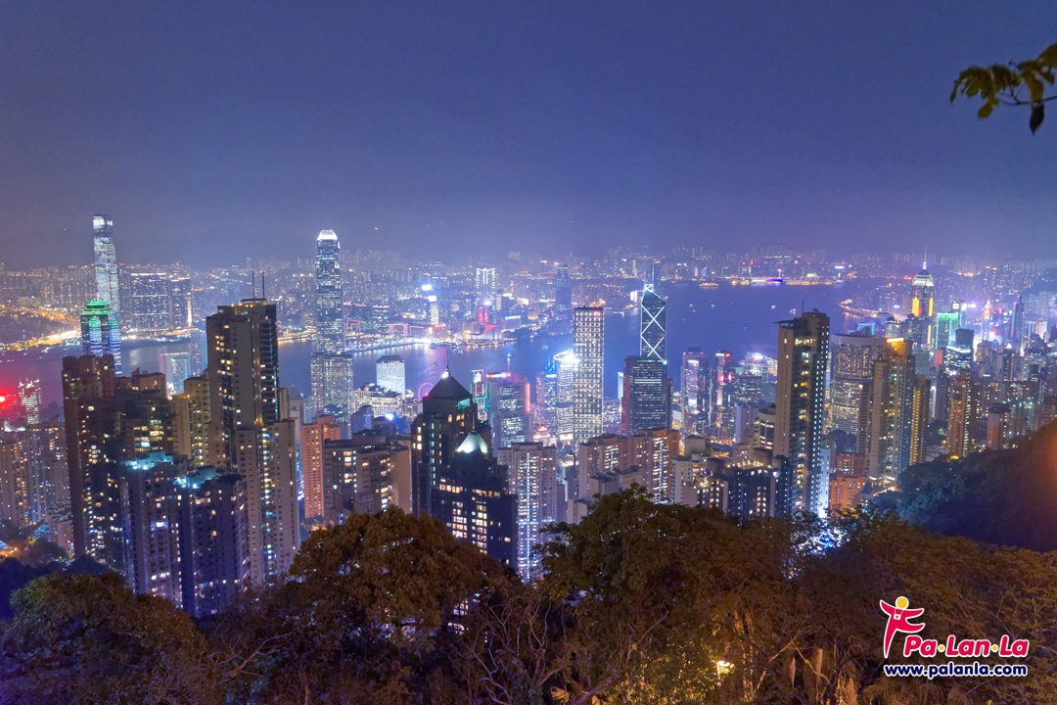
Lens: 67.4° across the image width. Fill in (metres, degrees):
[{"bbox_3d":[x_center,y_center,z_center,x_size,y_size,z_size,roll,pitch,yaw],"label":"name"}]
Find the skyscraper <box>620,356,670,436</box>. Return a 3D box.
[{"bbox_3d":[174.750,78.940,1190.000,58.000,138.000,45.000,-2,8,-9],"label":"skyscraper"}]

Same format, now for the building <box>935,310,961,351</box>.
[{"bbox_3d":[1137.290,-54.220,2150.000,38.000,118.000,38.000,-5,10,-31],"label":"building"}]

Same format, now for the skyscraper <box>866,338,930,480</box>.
[{"bbox_3d":[290.080,49.010,625.000,32.000,114.000,32.000,-7,11,-38],"label":"skyscraper"}]

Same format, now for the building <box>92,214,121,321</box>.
[{"bbox_3d":[-1690.200,-305.050,3184.560,62.000,480.000,62.000,0,8,3],"label":"building"}]

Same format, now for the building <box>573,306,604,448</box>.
[{"bbox_3d":[95.680,67.740,1269.020,46.000,281.000,46.000,1,8,9],"label":"building"}]

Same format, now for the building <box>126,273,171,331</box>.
[{"bbox_3d":[-1521.620,-192.730,3185.760,150.000,252.000,32.000,-5,10,-30],"label":"building"}]

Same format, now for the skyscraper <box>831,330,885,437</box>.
[{"bbox_3d":[557.310,76.360,1343.850,76.000,214.000,36.000,3,9,22],"label":"skyscraper"}]

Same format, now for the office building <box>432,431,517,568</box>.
[{"bbox_3d":[-24.120,87.700,357.330,31.000,108.000,27.000,4,9,29],"label":"office building"}]

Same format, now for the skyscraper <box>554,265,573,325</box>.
[{"bbox_3d":[154.220,-242.480,3457.380,44.000,278.000,54.000,6,10,35],"label":"skyscraper"}]

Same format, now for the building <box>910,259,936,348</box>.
[{"bbox_3d":[1096.510,-94.300,2200.140,58.000,360.000,58.000,4,9,26],"label":"building"}]

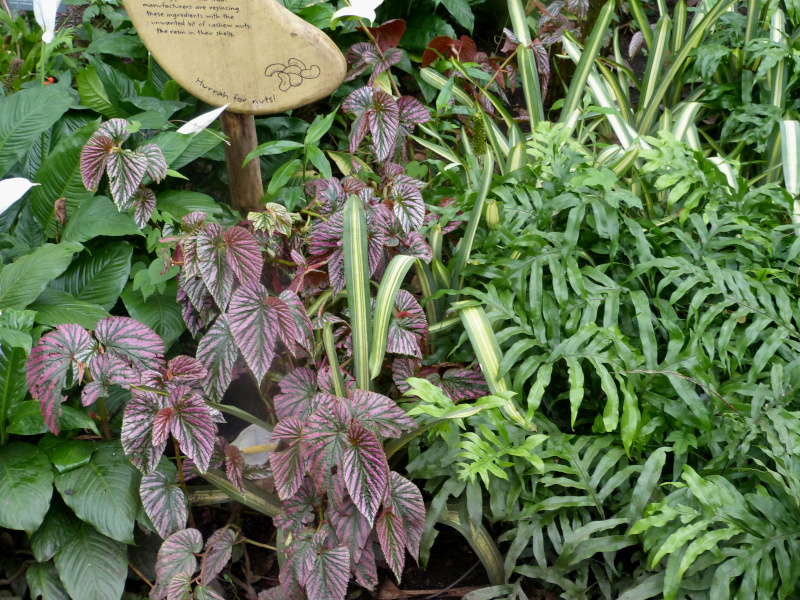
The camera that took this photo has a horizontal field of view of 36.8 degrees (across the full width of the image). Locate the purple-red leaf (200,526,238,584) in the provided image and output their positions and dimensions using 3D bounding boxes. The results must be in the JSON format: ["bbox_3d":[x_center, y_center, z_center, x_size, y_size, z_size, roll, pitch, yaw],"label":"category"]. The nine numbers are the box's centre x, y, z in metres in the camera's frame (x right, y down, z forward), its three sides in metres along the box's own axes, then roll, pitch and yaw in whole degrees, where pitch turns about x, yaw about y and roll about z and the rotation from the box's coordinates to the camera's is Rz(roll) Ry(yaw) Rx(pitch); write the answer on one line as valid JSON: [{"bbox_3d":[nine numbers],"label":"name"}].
[{"bbox_3d":[-0.322,0.452,2.122,0.055,0.106,0.025,30,-13,-12],"label":"purple-red leaf"}]

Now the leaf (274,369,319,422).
[{"bbox_3d":[-0.202,0.186,2.370,0.093,0.045,0.113,5,71,7],"label":"leaf"}]

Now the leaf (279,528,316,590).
[{"bbox_3d":[-0.171,0.451,2.050,0.072,0.121,0.035,11,-11,5],"label":"leaf"}]

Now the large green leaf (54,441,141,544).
[{"bbox_3d":[-0.521,0.335,2.105,0.142,0.050,0.198,-20,67,-15],"label":"large green leaf"}]

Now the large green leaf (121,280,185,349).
[{"bbox_3d":[-0.523,0.035,2.550,0.136,0.060,0.172,-5,71,-7],"label":"large green leaf"}]

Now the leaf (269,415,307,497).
[{"bbox_3d":[-0.199,0.278,2.120,0.062,0.146,0.035,9,-6,12],"label":"leaf"}]

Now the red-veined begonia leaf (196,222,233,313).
[{"bbox_3d":[-0.347,-0.063,2.270,0.074,0.173,0.040,-9,-10,7],"label":"red-veined begonia leaf"}]

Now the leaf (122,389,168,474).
[{"bbox_3d":[-0.439,0.229,2.080,0.080,0.149,0.035,6,-5,9],"label":"leaf"}]

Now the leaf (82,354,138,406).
[{"bbox_3d":[-0.511,0.142,2.120,0.099,0.100,0.045,0,-17,0],"label":"leaf"}]

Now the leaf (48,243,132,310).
[{"bbox_3d":[-0.627,-0.048,2.450,0.124,0.060,0.182,34,64,9],"label":"leaf"}]

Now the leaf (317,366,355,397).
[{"bbox_3d":[-0.130,0.164,2.420,0.079,0.040,0.069,0,70,0],"label":"leaf"}]

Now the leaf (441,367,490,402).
[{"bbox_3d":[0.130,0.171,2.460,0.107,0.045,0.077,0,65,-5],"label":"leaf"}]

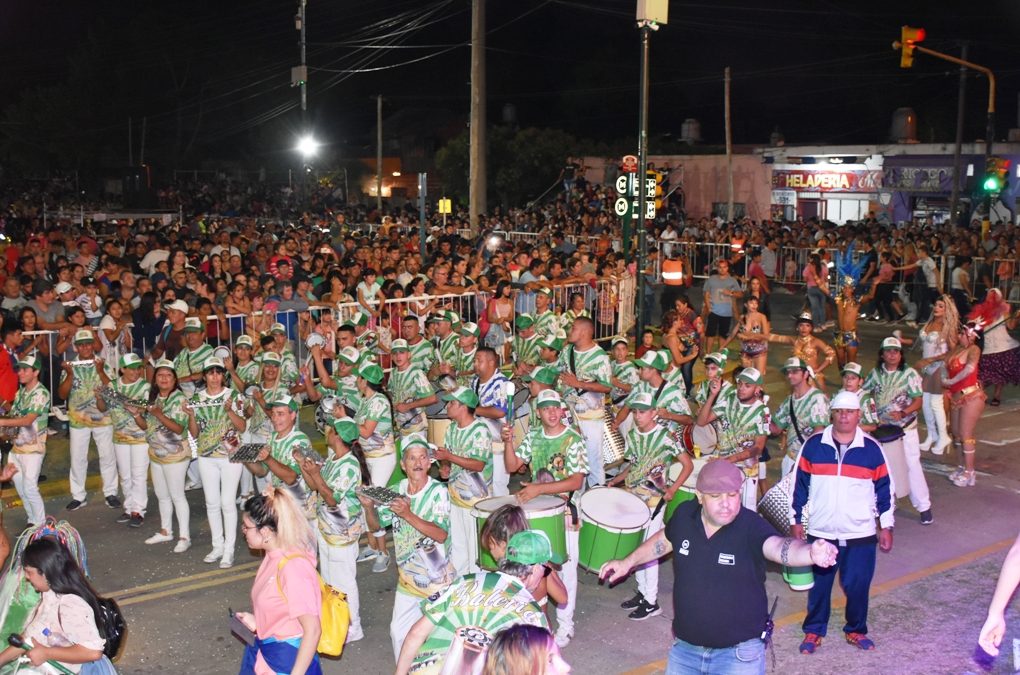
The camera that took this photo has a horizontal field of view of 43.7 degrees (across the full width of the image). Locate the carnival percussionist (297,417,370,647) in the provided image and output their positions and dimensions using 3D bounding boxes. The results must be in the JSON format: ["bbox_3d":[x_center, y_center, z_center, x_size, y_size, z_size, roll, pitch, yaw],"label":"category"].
[{"bbox_3d":[-1.237,1.336,9.020,0.480,1.590,0.460,-4,9,-25],"label":"carnival percussionist"}]

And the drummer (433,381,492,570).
[{"bbox_3d":[-0.333,1.195,9.300,0.450,1.680,0.500,-6,9,-41],"label":"drummer"}]

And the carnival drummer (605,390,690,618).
[{"bbox_3d":[1.033,1.241,9.420,0.580,1.680,0.460,5,9,33],"label":"carnival drummer"}]

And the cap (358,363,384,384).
[{"bbox_3d":[-1.172,0.299,10.571,0.260,0.150,0.180,13,9,7],"label":"cap"}]

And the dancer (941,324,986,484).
[{"bbox_3d":[4.824,0.687,13.500,0.420,1.660,0.420,-3,8,-21],"label":"dancer"}]

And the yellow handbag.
[{"bbox_3d":[-0.984,1.347,6.369,0.350,0.460,0.270,-1,7,-6],"label":"yellow handbag"}]

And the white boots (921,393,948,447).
[{"bbox_3d":[5.018,0.984,15.000,0.290,0.720,0.330,-5,9,-35],"label":"white boots"}]

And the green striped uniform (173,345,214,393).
[{"bbox_3d":[-3.347,0.360,13.450,0.500,0.620,0.300,3,9,23],"label":"green striped uniform"}]

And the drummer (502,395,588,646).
[{"bbox_3d":[0.254,1.230,8.850,0.600,1.720,0.500,2,7,13],"label":"drummer"}]

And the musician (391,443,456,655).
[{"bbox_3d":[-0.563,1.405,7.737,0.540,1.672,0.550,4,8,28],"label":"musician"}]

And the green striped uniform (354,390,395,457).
[{"bbox_3d":[-1.123,0.727,10.625,0.360,0.580,0.460,0,7,-3],"label":"green striped uniform"}]

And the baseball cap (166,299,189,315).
[{"bbox_3d":[-3.973,-0.370,15.200,0.270,0.150,0.190,-2,8,-17],"label":"baseball cap"}]

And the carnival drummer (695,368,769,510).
[{"bbox_3d":[1.808,1.113,10.200,0.580,1.720,0.460,4,9,27],"label":"carnival drummer"}]

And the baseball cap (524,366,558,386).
[{"bbox_3d":[0.226,0.300,9.900,0.260,0.145,0.180,1,7,12],"label":"baseball cap"}]

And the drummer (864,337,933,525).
[{"bbox_3d":[3.644,0.854,11.901,0.580,1.722,0.500,3,8,25],"label":"drummer"}]

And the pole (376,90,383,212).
[{"bbox_3d":[-6.729,-8.910,66.407,0.280,7.433,0.250,0,7,0],"label":"pole"}]

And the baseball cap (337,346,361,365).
[{"bbox_3d":[-1.473,0.169,11.600,0.180,0.140,0.250,21,8,29],"label":"baseball cap"}]

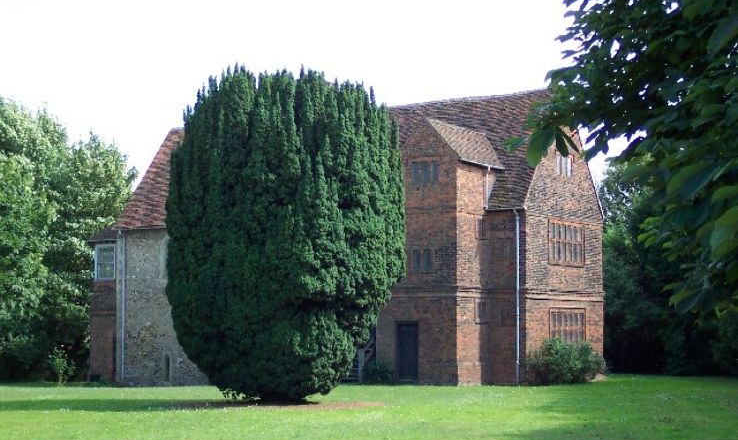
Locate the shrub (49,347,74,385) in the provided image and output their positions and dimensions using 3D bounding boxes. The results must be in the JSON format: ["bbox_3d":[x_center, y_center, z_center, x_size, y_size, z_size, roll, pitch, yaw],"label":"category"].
[{"bbox_3d":[-11.072,5.239,46.500,0.950,1.380,0.900,0,-4,0],"label":"shrub"}]

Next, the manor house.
[{"bbox_3d":[-2.114,0.896,48.374,20.192,10.148,7.739,-3,-5,34],"label":"manor house"}]

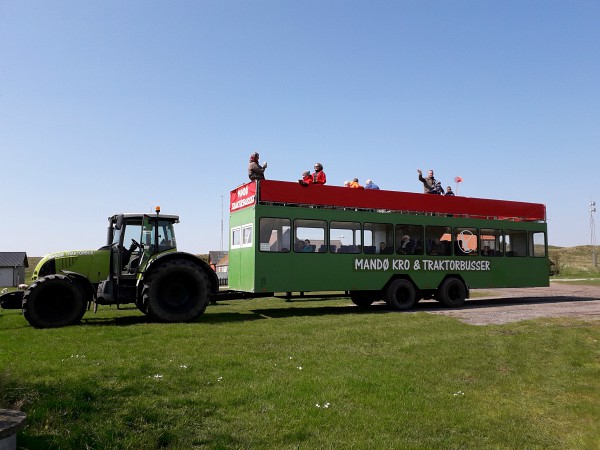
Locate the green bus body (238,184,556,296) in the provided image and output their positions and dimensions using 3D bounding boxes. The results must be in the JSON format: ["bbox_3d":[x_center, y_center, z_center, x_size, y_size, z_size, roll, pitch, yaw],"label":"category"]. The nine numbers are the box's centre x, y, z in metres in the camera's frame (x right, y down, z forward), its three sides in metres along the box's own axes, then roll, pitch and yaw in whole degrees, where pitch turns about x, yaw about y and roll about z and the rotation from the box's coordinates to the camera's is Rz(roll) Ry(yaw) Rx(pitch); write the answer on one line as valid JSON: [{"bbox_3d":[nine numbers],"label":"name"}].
[{"bbox_3d":[3.821,0.666,17.655,12.538,3.322,2.660,3,-5,-24],"label":"green bus body"}]

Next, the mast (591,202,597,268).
[{"bbox_3d":[87.799,2.543,140.000,1.700,19.744,1.700,1,-4,0],"label":"mast"}]

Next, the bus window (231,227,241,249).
[{"bbox_3d":[-2.118,0.440,15.629,0.070,0.720,1.112,3,-5,-24],"label":"bus window"}]

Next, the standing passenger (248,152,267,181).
[{"bbox_3d":[-1.387,-1.485,15.116,0.650,1.720,0.550,2,-5,-15],"label":"standing passenger"}]

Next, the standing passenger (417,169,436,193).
[{"bbox_3d":[4.776,-1.210,17.425,0.750,1.750,0.450,0,-5,11],"label":"standing passenger"}]

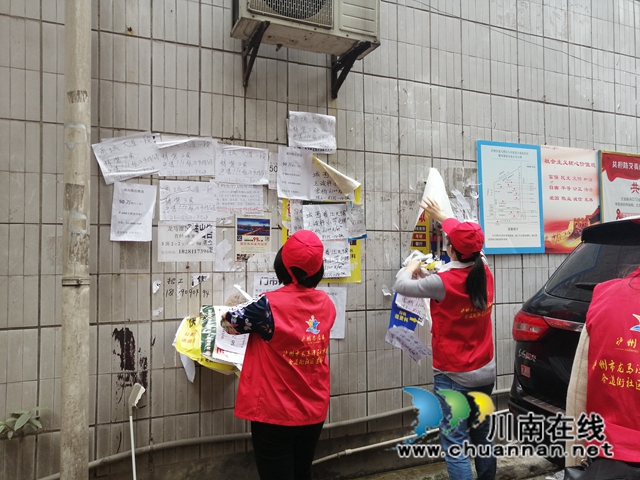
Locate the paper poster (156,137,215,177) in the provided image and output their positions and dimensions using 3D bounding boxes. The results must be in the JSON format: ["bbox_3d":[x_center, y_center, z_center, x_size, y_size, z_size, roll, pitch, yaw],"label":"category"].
[{"bbox_3d":[-0.703,-0.443,2.640,0.294,0.212,0.015,-4,0,-24],"label":"paper poster"}]

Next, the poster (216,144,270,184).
[{"bbox_3d":[-0.428,-0.415,2.764,0.300,0.206,0.015,0,-2,-24],"label":"poster"}]

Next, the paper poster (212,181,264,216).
[{"bbox_3d":[-0.452,-0.229,2.760,0.290,0.207,0.015,0,-2,-23],"label":"paper poster"}]

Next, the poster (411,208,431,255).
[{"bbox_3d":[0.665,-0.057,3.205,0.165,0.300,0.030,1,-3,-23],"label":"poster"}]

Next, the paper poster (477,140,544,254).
[{"bbox_3d":[1.384,-0.304,3.579,0.612,0.795,0.020,-1,-1,-24],"label":"paper poster"}]

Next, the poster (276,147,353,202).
[{"bbox_3d":[-0.011,-0.392,2.963,0.485,0.298,0.040,1,-2,-24],"label":"poster"}]

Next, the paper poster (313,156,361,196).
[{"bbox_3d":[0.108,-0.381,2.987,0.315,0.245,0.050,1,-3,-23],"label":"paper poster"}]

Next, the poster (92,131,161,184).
[{"bbox_3d":[-0.964,-0.417,2.521,0.305,0.208,0.015,-19,7,-24],"label":"poster"}]

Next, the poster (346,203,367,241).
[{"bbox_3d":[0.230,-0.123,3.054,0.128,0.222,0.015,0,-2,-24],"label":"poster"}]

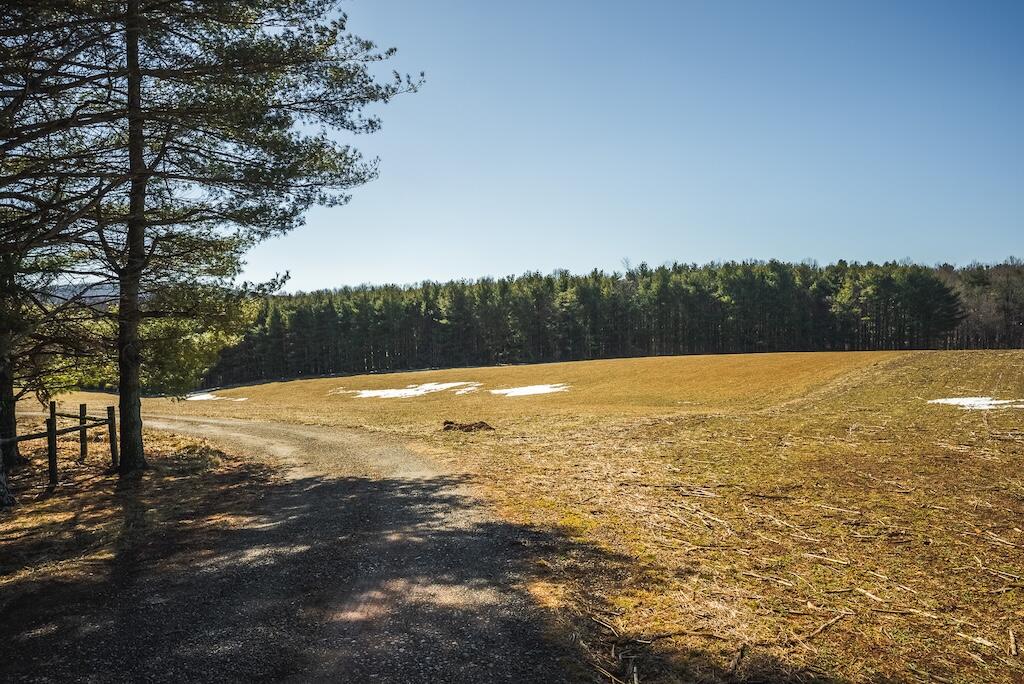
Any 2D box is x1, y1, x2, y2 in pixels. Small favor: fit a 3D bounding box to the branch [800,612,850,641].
[{"bbox_3d":[1.841,1.640,3.643,0.506,0.035,0.050,0,0,-37],"label":"branch"}]

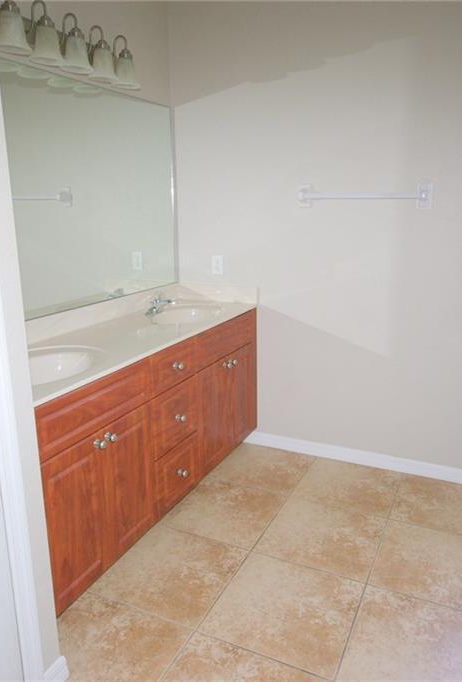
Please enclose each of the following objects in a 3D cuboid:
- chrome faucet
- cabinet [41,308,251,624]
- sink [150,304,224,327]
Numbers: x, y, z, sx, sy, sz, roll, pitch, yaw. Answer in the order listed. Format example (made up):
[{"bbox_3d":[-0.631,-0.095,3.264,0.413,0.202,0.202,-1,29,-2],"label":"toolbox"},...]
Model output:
[{"bbox_3d":[-0.379,-0.208,2.933,0.155,0.115,0.156,6,16,25],"label":"chrome faucet"},{"bbox_3d":[-0.487,0.407,2.621,0.547,0.864,1.872,6,16,25],"label":"cabinet"},{"bbox_3d":[-0.243,-0.071,2.910,0.352,0.145,0.510,6,16,25],"label":"sink"}]

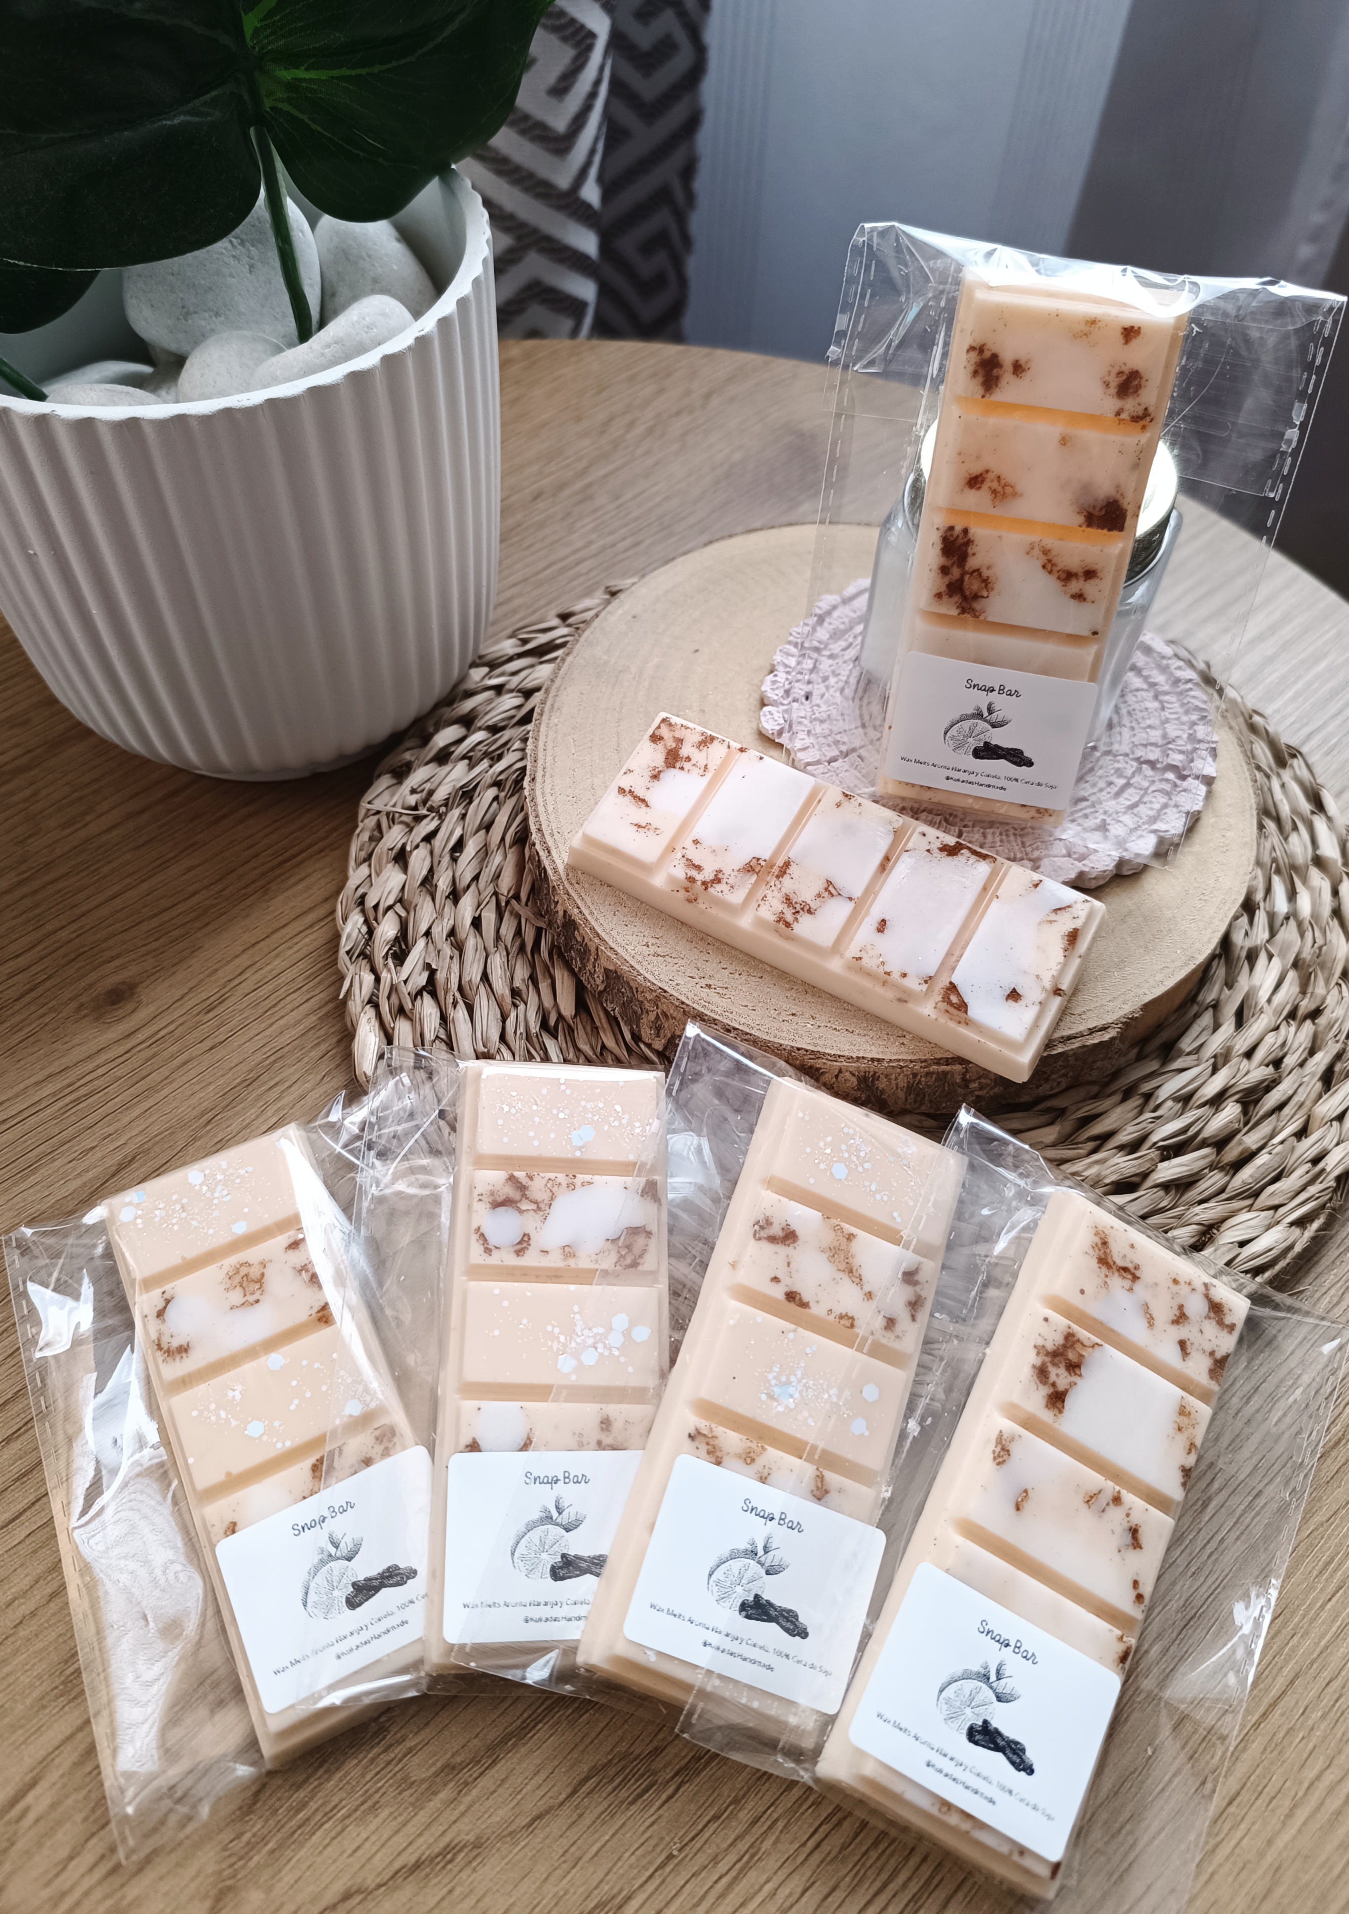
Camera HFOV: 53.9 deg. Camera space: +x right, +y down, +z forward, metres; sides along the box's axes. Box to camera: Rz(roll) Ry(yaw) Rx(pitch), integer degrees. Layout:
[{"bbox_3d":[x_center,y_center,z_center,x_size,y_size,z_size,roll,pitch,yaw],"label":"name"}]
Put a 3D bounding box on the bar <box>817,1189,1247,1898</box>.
[{"bbox_3d":[0.076,0.112,0.264,0.047,0.012,0.123,28,68,4],"label":"bar"}]

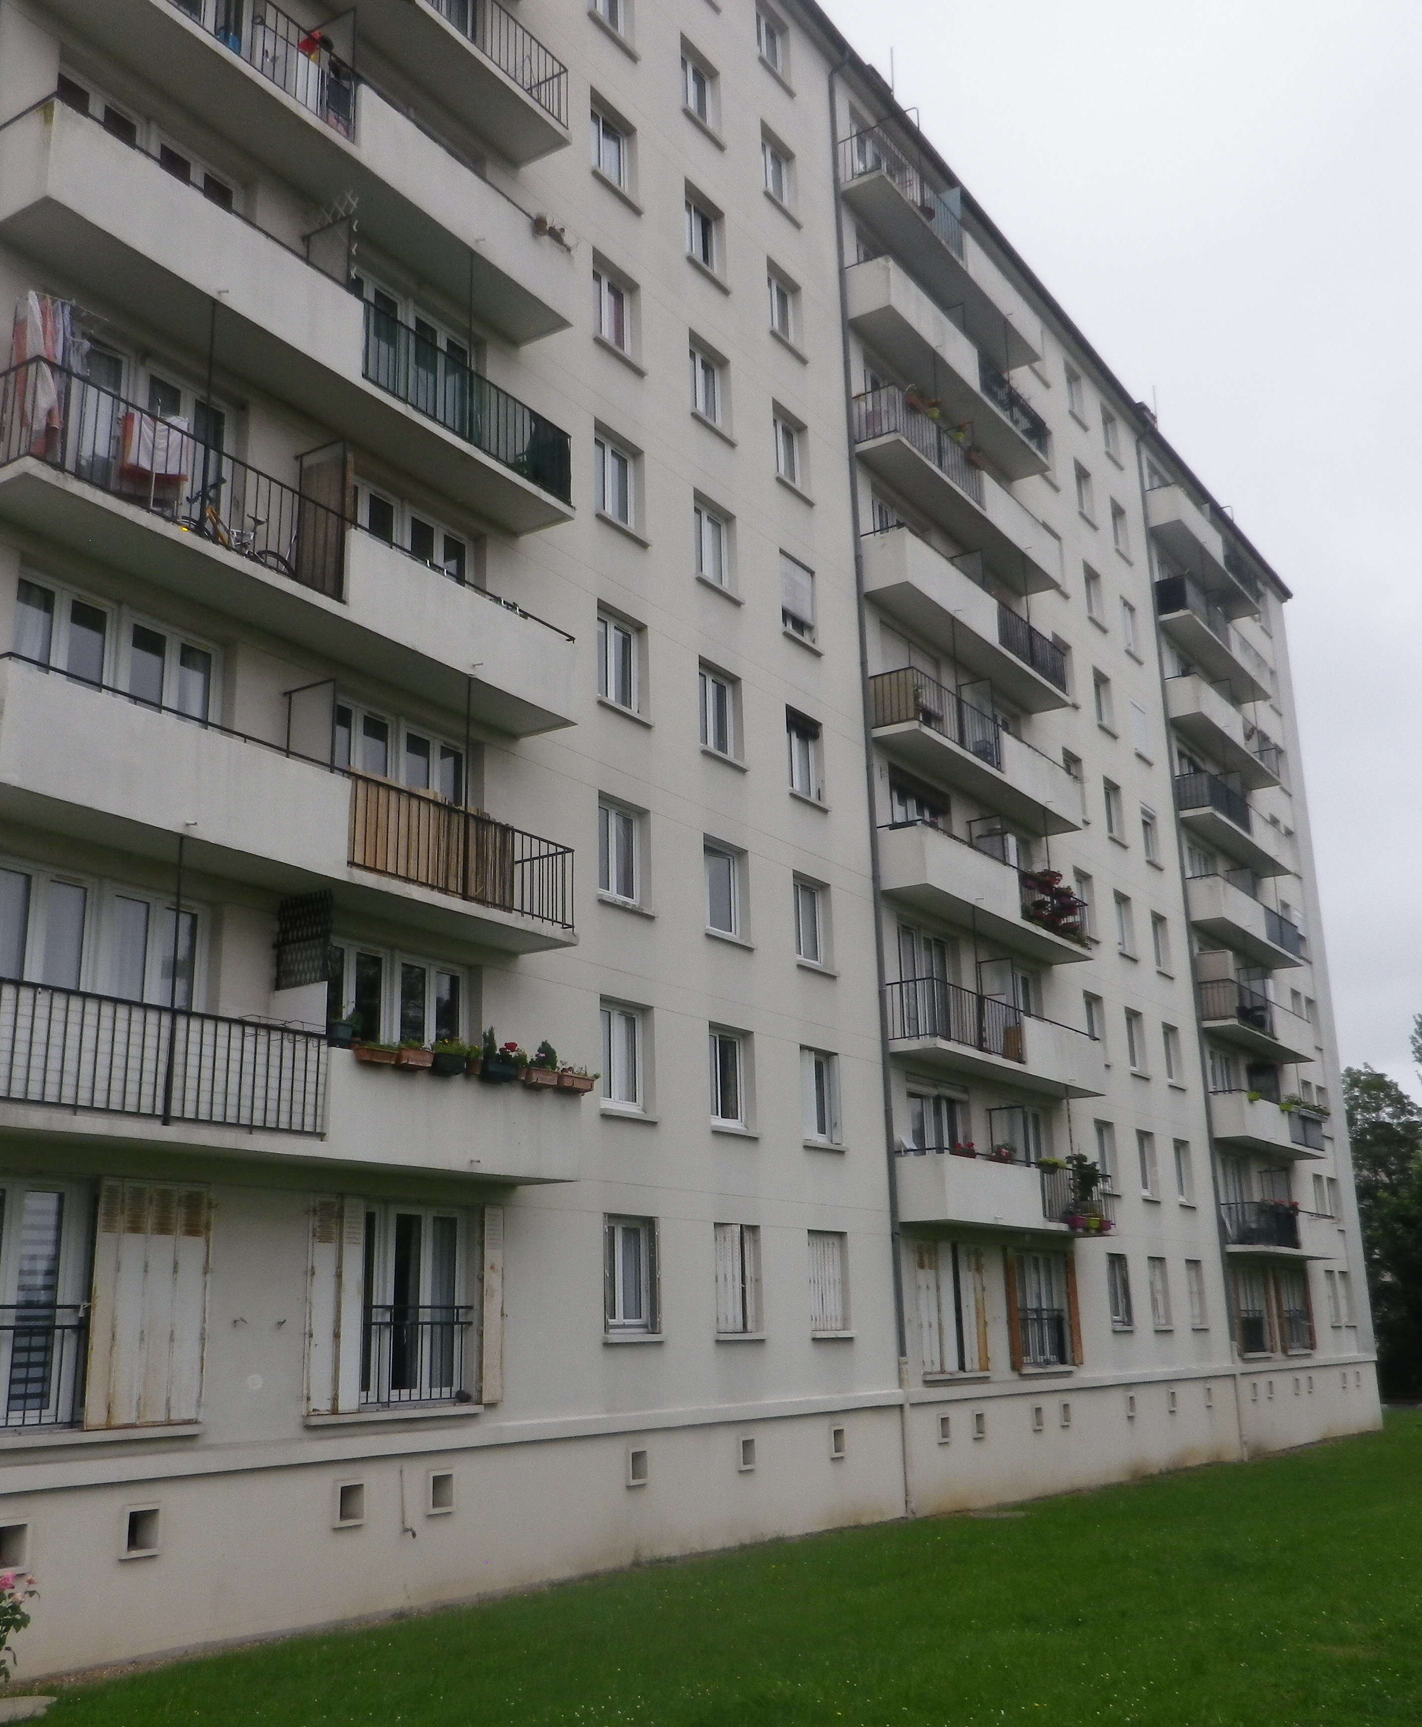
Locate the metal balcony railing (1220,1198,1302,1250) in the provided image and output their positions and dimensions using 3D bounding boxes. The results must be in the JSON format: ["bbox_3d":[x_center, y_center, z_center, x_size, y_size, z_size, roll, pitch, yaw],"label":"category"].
[{"bbox_3d":[14.121,9.329,42.620,0.890,1.031,3.912,-12,-19,32],"label":"metal balcony railing"}]

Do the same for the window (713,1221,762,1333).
[{"bbox_3d":[0.316,5.619,22.524,0.132,1.436,1.110,-12,-19,32],"label":"window"}]

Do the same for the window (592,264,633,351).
[{"bbox_3d":[-1.512,-8.153,24.667,0.142,1.395,1.173,-12,-19,32],"label":"window"}]

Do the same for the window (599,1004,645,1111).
[{"bbox_3d":[-1.248,2.489,21.409,0.138,1.334,1.141,-12,-19,32],"label":"window"}]

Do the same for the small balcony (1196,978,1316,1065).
[{"bbox_3d":[14.745,4.318,44.672,0.872,1.120,7.392,-12,-19,32],"label":"small balcony"}]

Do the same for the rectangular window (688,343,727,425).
[{"bbox_3d":[-0.094,-7.467,26.308,0.132,1.426,1.141,-12,-19,32],"label":"rectangular window"}]

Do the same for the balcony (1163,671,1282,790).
[{"bbox_3d":[14.538,-3.612,46.937,0.872,1.120,7.392,-12,-19,32],"label":"balcony"}]

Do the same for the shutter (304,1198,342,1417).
[{"bbox_3d":[-3.845,4.383,16.483,0.051,2.082,0.425,-12,-19,32],"label":"shutter"}]

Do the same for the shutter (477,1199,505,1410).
[{"bbox_3d":[-2.375,4.848,18.314,0.102,2.088,0.316,-12,-19,32],"label":"shutter"}]

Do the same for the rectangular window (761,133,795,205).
[{"bbox_3d":[1.050,-12.381,29.960,0.138,1.334,1.155,-12,-19,32],"label":"rectangular window"}]

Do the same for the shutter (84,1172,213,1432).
[{"bbox_3d":[-4.924,3.872,14.683,0.071,2.078,1.192,-12,-19,32],"label":"shutter"}]

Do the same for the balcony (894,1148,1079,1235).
[{"bbox_3d":[5.411,5.953,29.460,0.894,1.059,7.233,-12,-19,32],"label":"balcony"}]

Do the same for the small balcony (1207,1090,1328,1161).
[{"bbox_3d":[14.736,6.975,43.809,0.894,1.127,7.370,-12,-19,32],"label":"small balcony"}]

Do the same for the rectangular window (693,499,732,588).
[{"bbox_3d":[-0.025,-4.823,25.553,0.132,1.426,1.141,-12,-19,32],"label":"rectangular window"}]

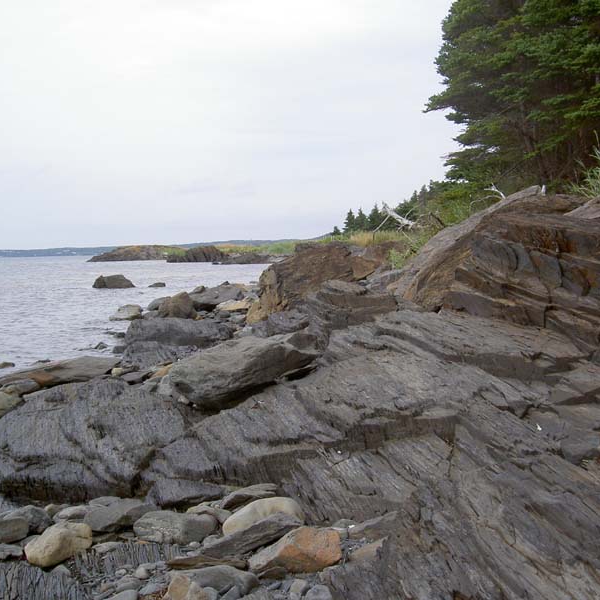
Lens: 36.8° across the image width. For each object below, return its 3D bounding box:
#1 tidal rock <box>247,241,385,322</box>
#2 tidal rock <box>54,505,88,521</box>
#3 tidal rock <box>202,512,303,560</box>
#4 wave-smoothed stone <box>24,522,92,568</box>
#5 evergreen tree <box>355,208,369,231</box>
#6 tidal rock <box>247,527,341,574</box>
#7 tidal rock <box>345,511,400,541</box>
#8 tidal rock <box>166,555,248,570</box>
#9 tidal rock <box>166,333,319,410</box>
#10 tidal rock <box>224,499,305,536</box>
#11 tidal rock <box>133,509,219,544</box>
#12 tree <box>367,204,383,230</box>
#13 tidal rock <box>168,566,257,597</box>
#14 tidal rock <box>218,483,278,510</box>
[{"bbox_3d":[0.290,-0.349,18.000,2.700,1.550,2.500,-1,3,0],"label":"tidal rock"},{"bbox_3d":[-1.388,1.291,5.475,0.230,0.090,0.180,-1,3,0],"label":"tidal rock"},{"bbox_3d":[-0.231,1.172,4.500,0.543,0.160,0.217,-3,4,-35],"label":"tidal rock"},{"bbox_3d":[-1.204,1.214,4.500,0.324,0.190,0.211,-3,4,-35],"label":"wave-smoothed stone"},{"bbox_3d":[6.140,-7.986,90.000,1.376,2.681,1.376,-1,3,0],"label":"evergreen tree"},{"bbox_3d":[-0.031,1.206,4.350,0.448,0.173,0.291,-2,3,-20],"label":"tidal rock"},{"bbox_3d":[0.383,1.192,4.764,0.280,0.120,0.250,-1,3,0],"label":"tidal rock"},{"bbox_3d":[-0.467,1.326,4.554,0.380,0.060,0.200,-1,3,0],"label":"tidal rock"},{"bbox_3d":[-0.473,0.595,7.600,1.297,0.618,0.649,-3,3,-25],"label":"tidal rock"},{"bbox_3d":[-0.191,1.152,4.750,0.436,0.183,0.240,-3,3,-25],"label":"tidal rock"},{"bbox_3d":[-0.711,1.290,5.109,0.460,0.165,0.320,-1,3,0],"label":"tidal rock"},{"bbox_3d":[7.274,-7.957,88.000,1.700,2.750,1.700,-1,3,0],"label":"tree"},{"bbox_3d":[-0.425,1.366,4.375,0.440,0.130,0.270,-1,3,0],"label":"tidal rock"},{"bbox_3d":[-0.311,1.185,5.437,0.360,0.130,0.280,-1,3,0],"label":"tidal rock"}]

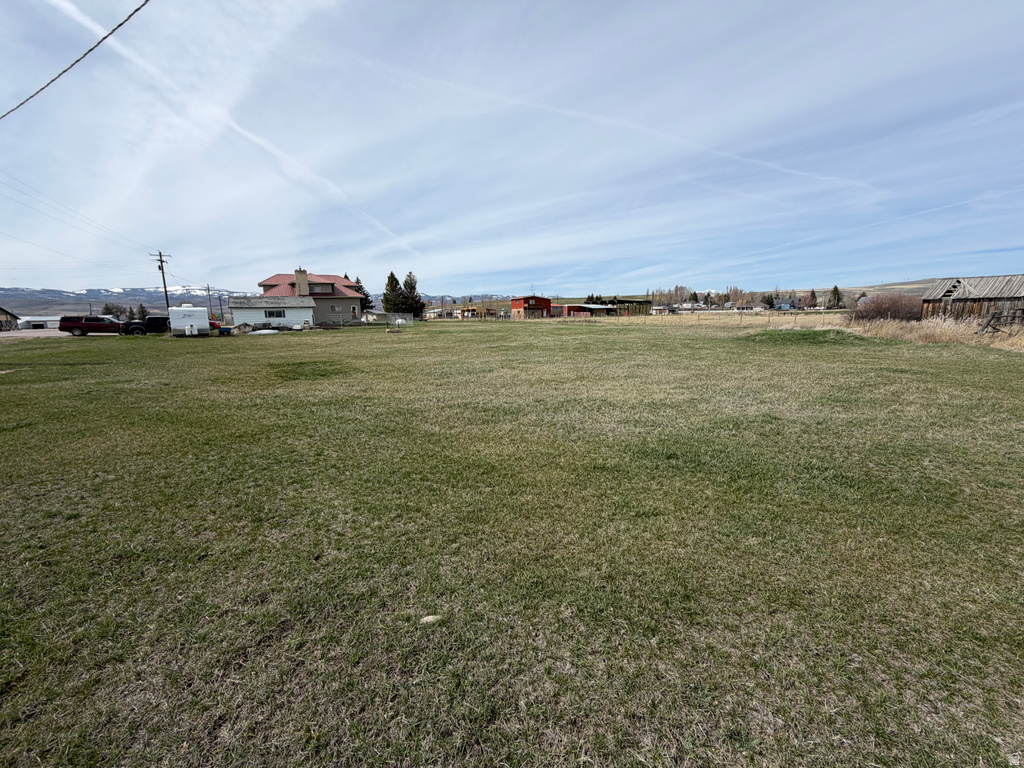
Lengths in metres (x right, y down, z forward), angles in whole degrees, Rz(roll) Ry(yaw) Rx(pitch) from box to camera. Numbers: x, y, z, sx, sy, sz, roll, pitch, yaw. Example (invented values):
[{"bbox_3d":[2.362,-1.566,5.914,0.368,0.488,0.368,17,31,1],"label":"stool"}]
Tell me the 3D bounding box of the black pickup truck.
[{"bbox_3d":[-33.550,-5.606,39.823,5.800,1.980,2.000,-6,11,-32],"label":"black pickup truck"}]

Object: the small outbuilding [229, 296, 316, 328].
[{"bbox_3d":[-27.768,-8.315,48.290,8.500,3.600,5.000,-5,11,-30],"label":"small outbuilding"}]

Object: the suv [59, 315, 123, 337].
[{"bbox_3d":[-39.539,-5.663,40.219,5.600,1.960,2.030,-6,11,-32],"label":"suv"}]

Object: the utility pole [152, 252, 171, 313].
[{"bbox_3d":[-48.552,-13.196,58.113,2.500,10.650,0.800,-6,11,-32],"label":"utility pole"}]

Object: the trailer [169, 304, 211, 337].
[{"bbox_3d":[-26.946,-5.384,34.789,2.450,2.820,6.600,-7,12,-37],"label":"trailer"}]

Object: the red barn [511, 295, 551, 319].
[{"bbox_3d":[5.423,-21.492,116.041,8.300,6.300,8.600,-4,10,-24],"label":"red barn"}]

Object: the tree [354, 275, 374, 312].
[{"bbox_3d":[-34.383,-19.285,93.088,6.200,9.800,6.200,-4,10,-20],"label":"tree"}]

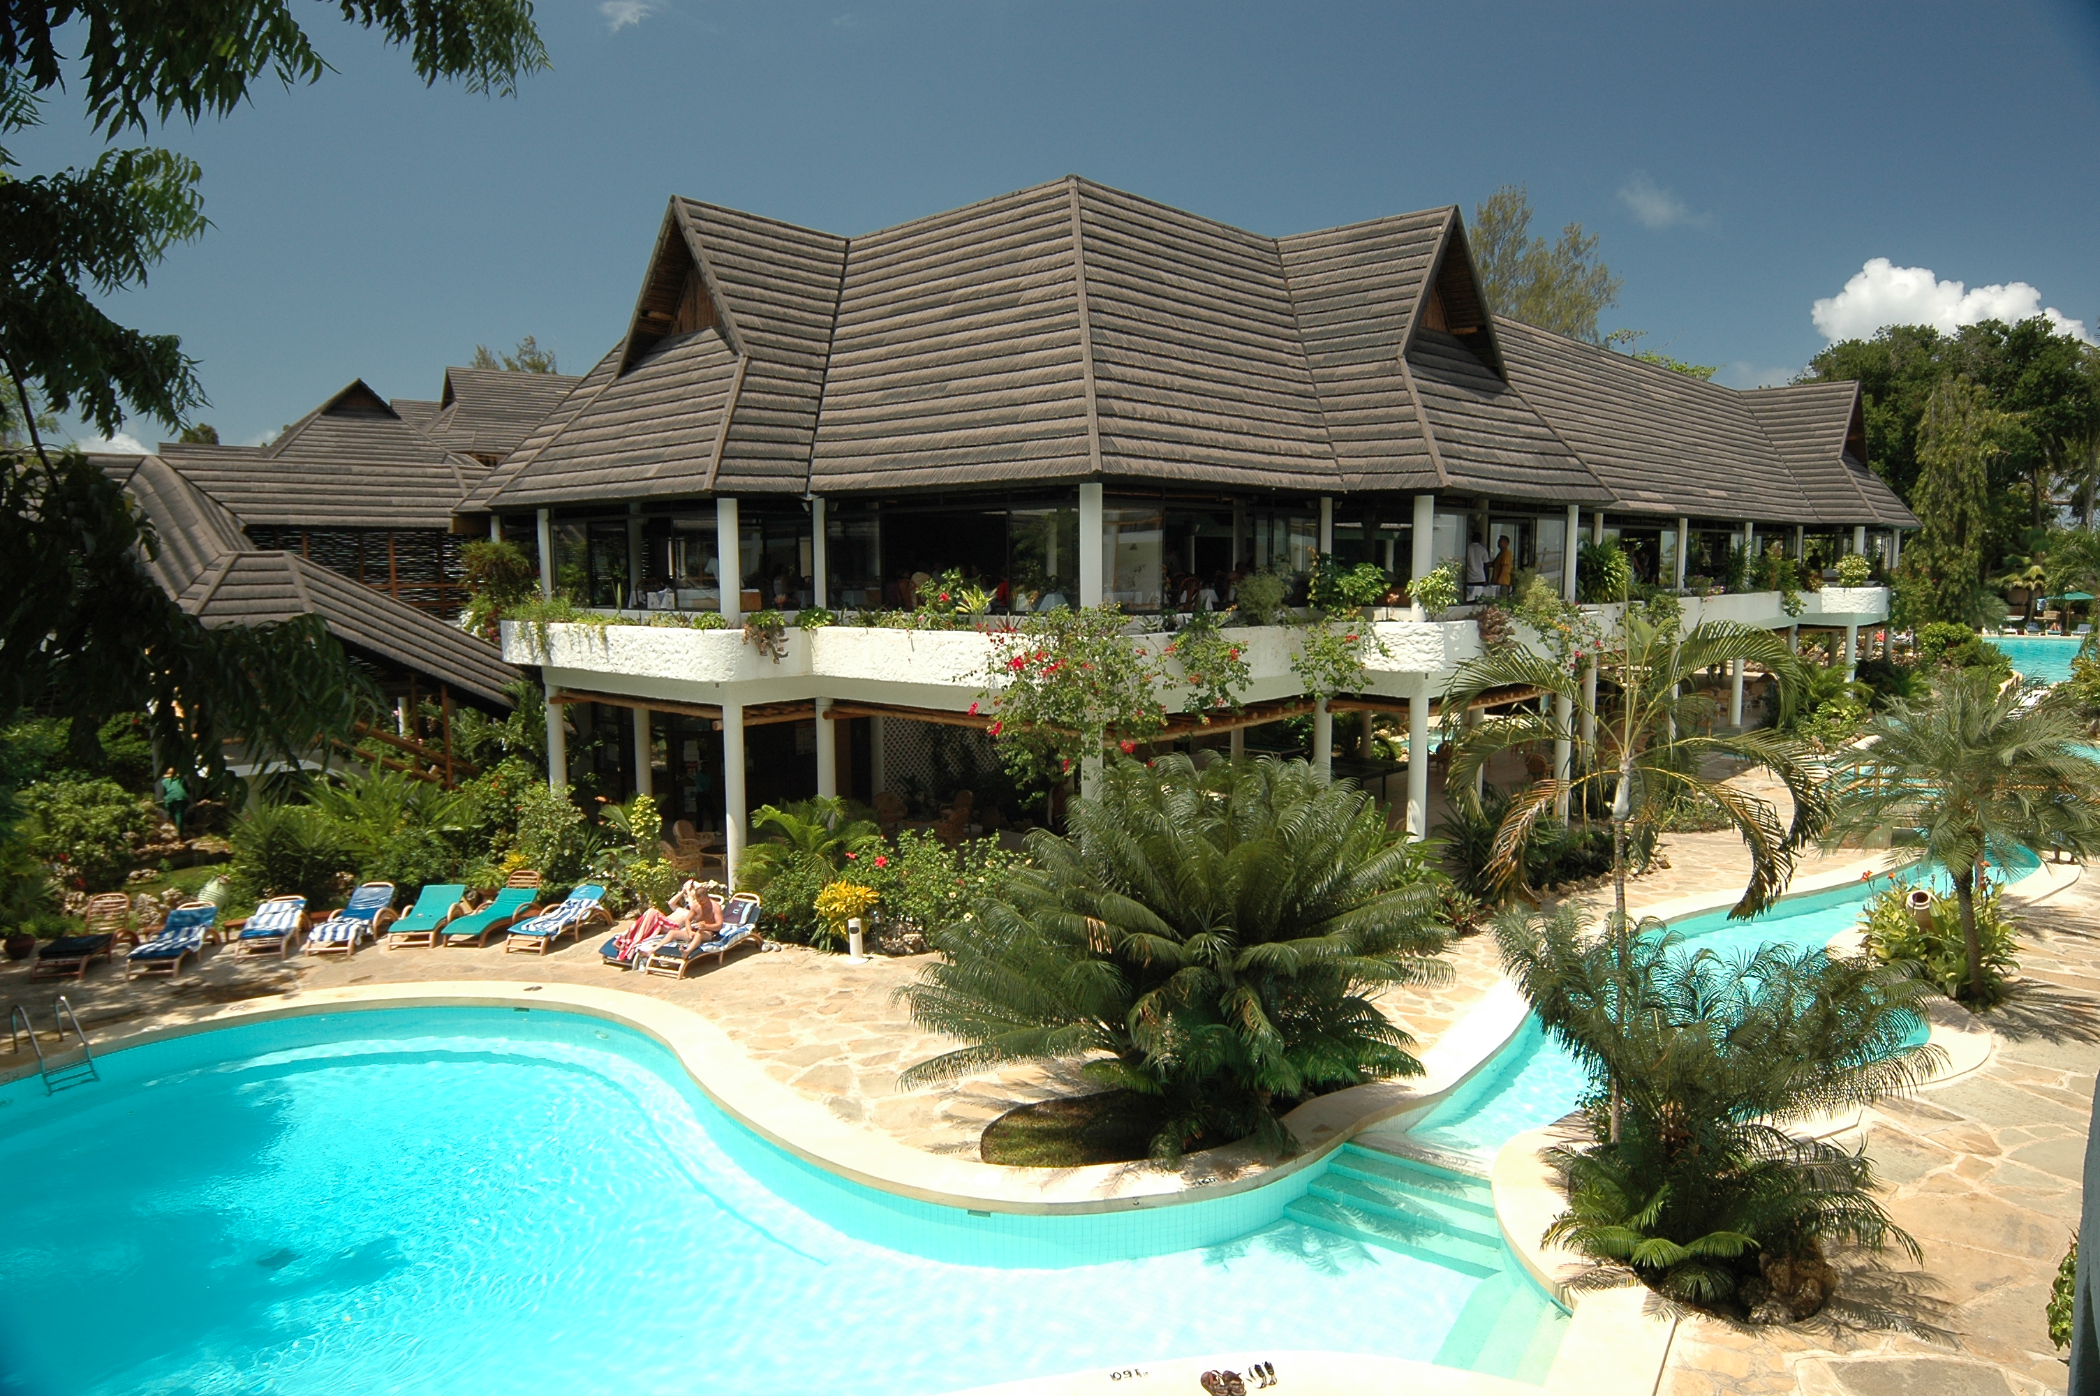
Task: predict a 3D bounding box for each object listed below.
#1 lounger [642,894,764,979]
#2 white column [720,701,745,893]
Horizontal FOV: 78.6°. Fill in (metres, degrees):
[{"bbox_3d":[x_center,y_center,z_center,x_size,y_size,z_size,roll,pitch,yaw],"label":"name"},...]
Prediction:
[{"bbox_3d":[-5.529,3.799,20.548,0.680,0.880,1.900,3,7,30],"label":"lounger"},{"bbox_3d":[-5.810,1.932,23.721,0.355,3.643,0.355,0,6,0],"label":"white column"}]

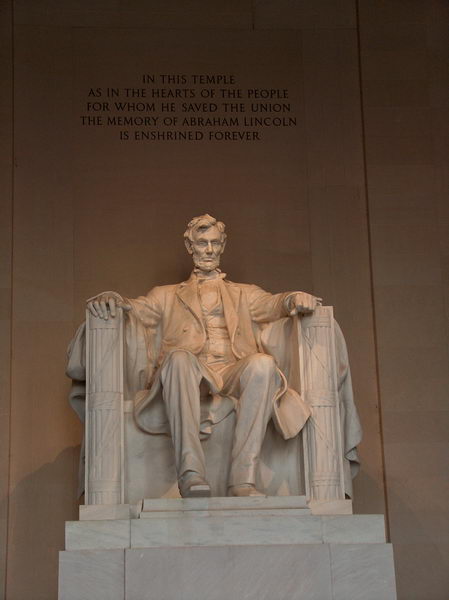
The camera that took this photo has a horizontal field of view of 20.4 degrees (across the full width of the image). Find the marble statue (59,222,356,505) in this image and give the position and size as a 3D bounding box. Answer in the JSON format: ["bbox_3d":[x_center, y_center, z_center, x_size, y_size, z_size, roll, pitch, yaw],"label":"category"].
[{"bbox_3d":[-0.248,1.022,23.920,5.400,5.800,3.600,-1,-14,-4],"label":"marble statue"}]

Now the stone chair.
[{"bbox_3d":[-0.231,2.307,23.907,5.400,3.900,3.600,-1,-14,-4],"label":"stone chair"}]

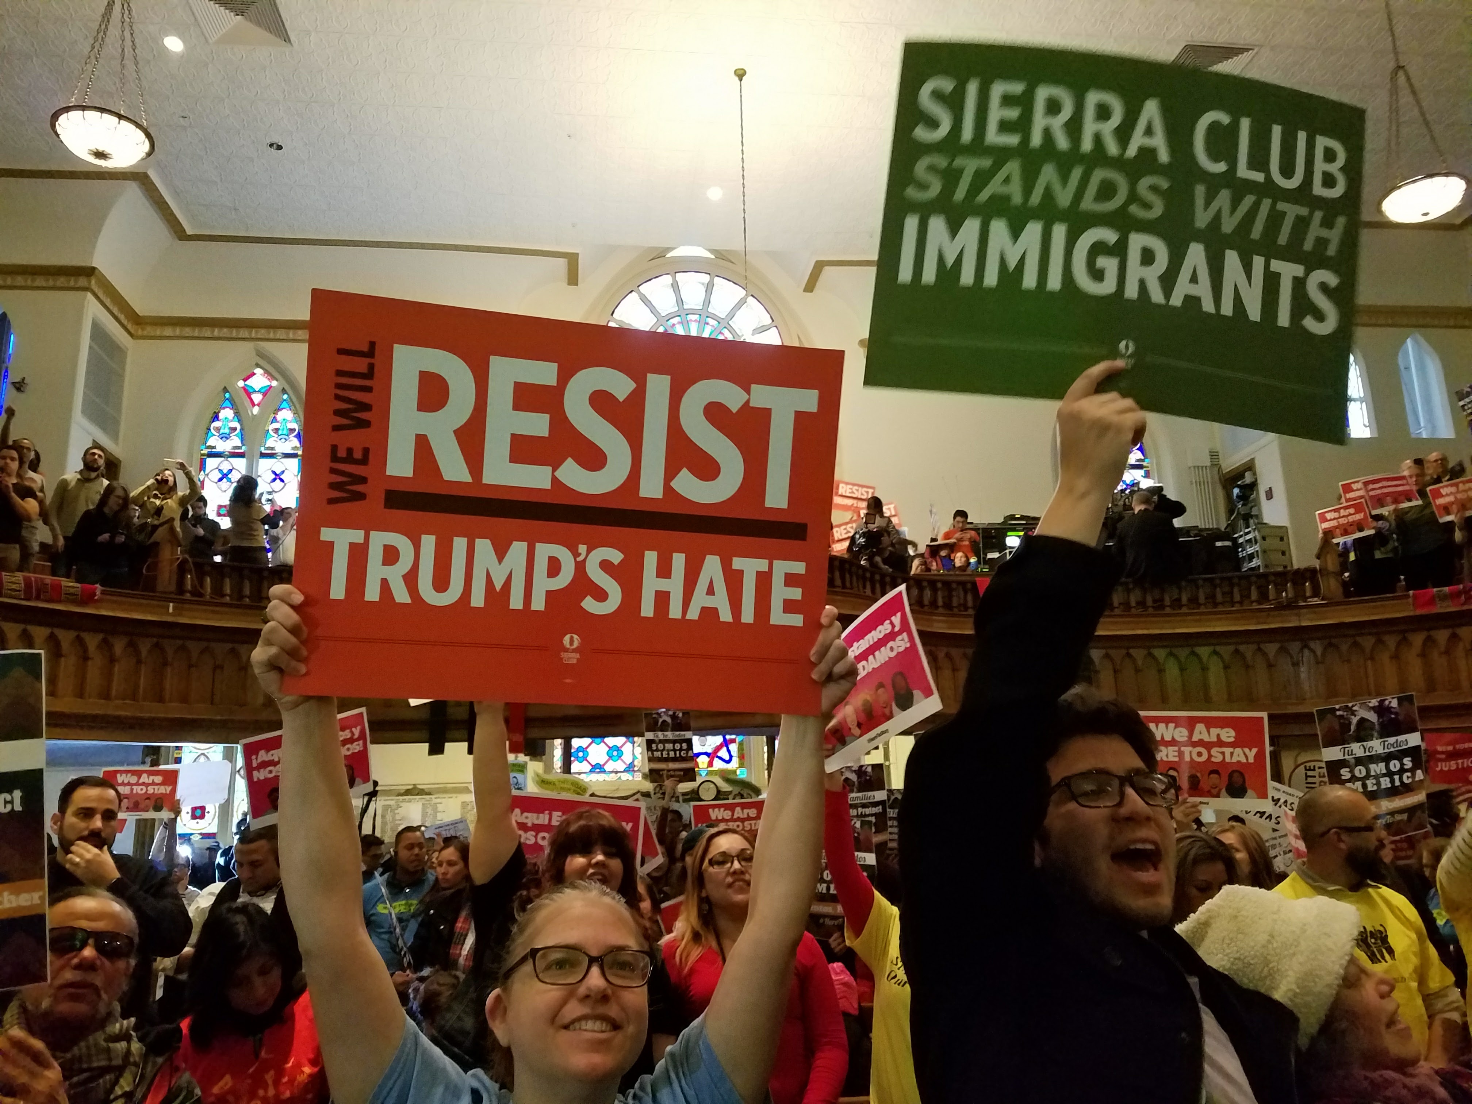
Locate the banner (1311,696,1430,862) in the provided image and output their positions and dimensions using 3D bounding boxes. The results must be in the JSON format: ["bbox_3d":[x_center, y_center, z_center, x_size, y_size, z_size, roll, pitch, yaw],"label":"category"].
[{"bbox_3d":[2.030,0.690,3.520,0.288,0.440,0.020,-9,5,10],"label":"banner"}]

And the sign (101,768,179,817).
[{"bbox_3d":[-3.537,1.431,6.544,0.440,0.288,0.020,2,-14,-7],"label":"sign"}]

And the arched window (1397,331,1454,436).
[{"bbox_3d":[7.165,-1.740,11.500,0.490,1.150,0.200,0,-13,-6],"label":"arched window"}]

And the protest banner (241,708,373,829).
[{"bbox_3d":[-1.400,0.708,3.640,0.440,0.290,0.020,-6,2,-45],"label":"protest banner"}]

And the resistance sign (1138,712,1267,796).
[{"bbox_3d":[1.382,0.628,3.336,0.440,0.288,0.020,0,-10,5],"label":"resistance sign"}]

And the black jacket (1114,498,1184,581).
[{"bbox_3d":[3.712,-0.057,9.900,0.600,0.820,0.400,-5,-13,14],"label":"black jacket"}]

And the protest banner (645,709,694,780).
[{"bbox_3d":[-0.406,1.214,6.880,0.285,0.440,0.020,-1,-17,-11],"label":"protest banner"}]

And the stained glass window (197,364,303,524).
[{"bbox_3d":[-6.661,-1.290,15.238,1.380,2.750,0.200,0,-13,-7],"label":"stained glass window"}]

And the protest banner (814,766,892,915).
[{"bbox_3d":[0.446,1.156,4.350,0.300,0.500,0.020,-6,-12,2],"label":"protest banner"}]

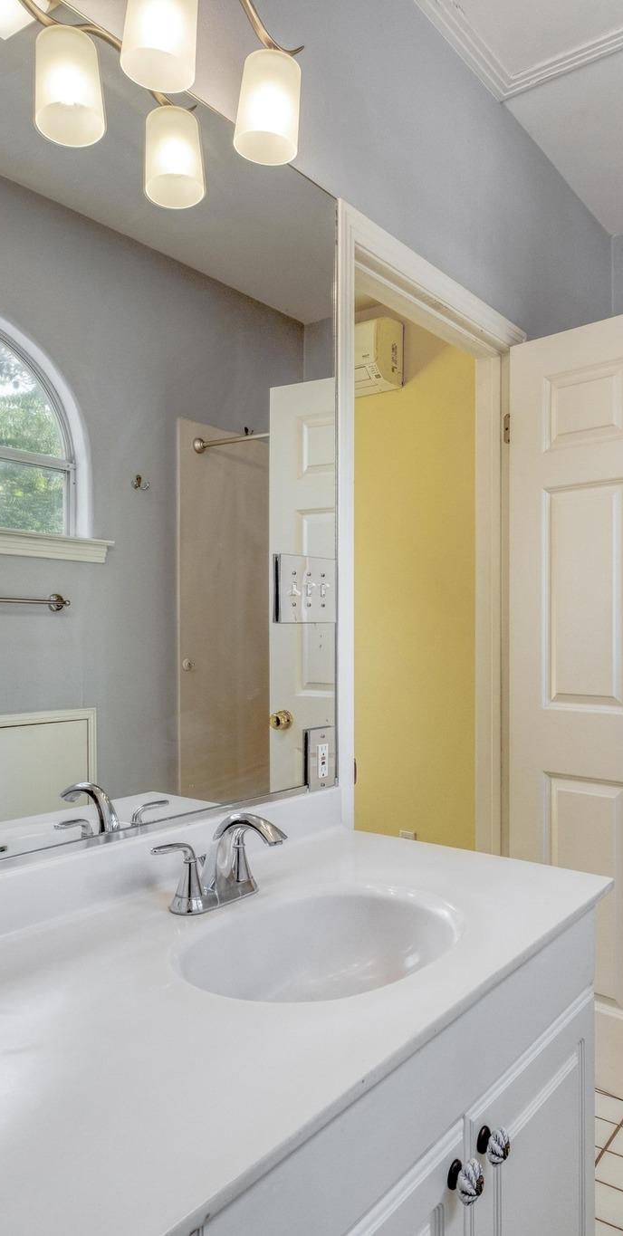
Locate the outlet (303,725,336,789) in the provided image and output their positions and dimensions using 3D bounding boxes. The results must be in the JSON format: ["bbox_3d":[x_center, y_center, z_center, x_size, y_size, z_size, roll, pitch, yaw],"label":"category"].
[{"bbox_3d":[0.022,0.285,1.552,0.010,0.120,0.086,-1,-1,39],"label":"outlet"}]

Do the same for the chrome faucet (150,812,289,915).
[{"bbox_3d":[-0.099,0.350,1.123,0.168,0.142,0.232,-1,-1,39],"label":"chrome faucet"}]

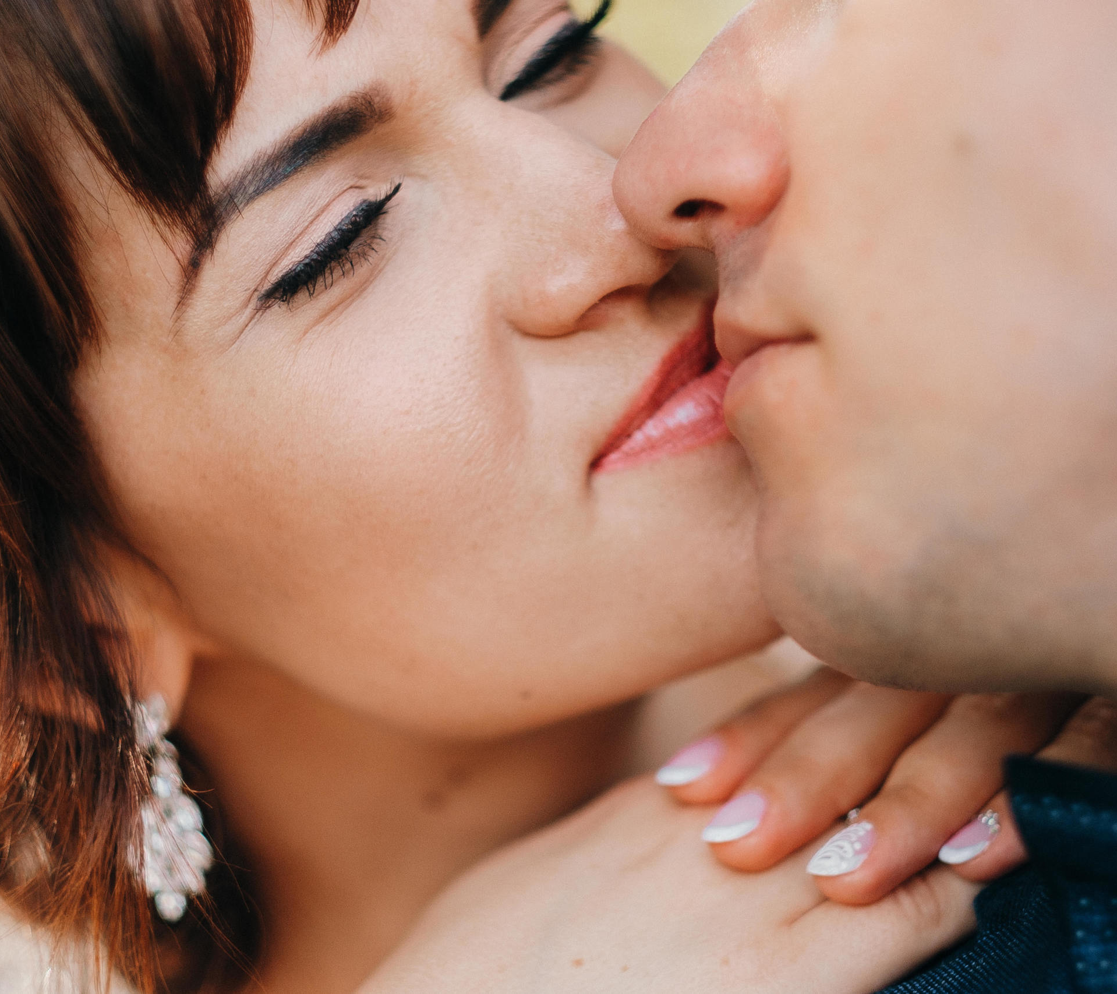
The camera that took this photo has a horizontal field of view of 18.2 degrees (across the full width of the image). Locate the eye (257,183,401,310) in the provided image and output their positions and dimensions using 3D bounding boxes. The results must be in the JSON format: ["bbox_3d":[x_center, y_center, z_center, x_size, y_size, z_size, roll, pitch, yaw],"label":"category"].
[{"bbox_3d":[-0.043,-0.048,0.660,0.035,0.014,0.012,-39,-2,-20],"label":"eye"}]

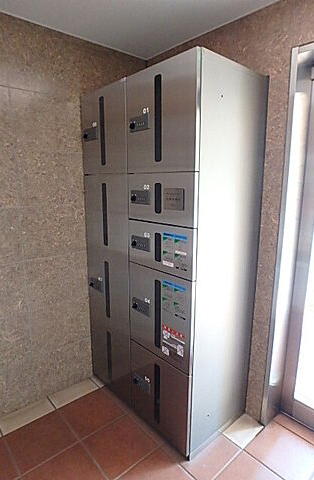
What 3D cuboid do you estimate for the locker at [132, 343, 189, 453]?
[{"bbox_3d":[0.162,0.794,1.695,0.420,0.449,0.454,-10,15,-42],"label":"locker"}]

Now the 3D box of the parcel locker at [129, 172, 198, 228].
[{"bbox_3d":[0.027,-0.196,1.370,0.045,0.232,0.454,-10,15,-42],"label":"parcel locker"}]

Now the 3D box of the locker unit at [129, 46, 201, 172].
[{"bbox_3d":[0.174,-0.555,1.429,0.460,0.449,0.436,-10,15,-41],"label":"locker unit"}]

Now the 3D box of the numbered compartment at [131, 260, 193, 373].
[{"bbox_3d":[0.172,0.344,1.609,0.460,0.460,0.436,-10,15,-41],"label":"numbered compartment"}]

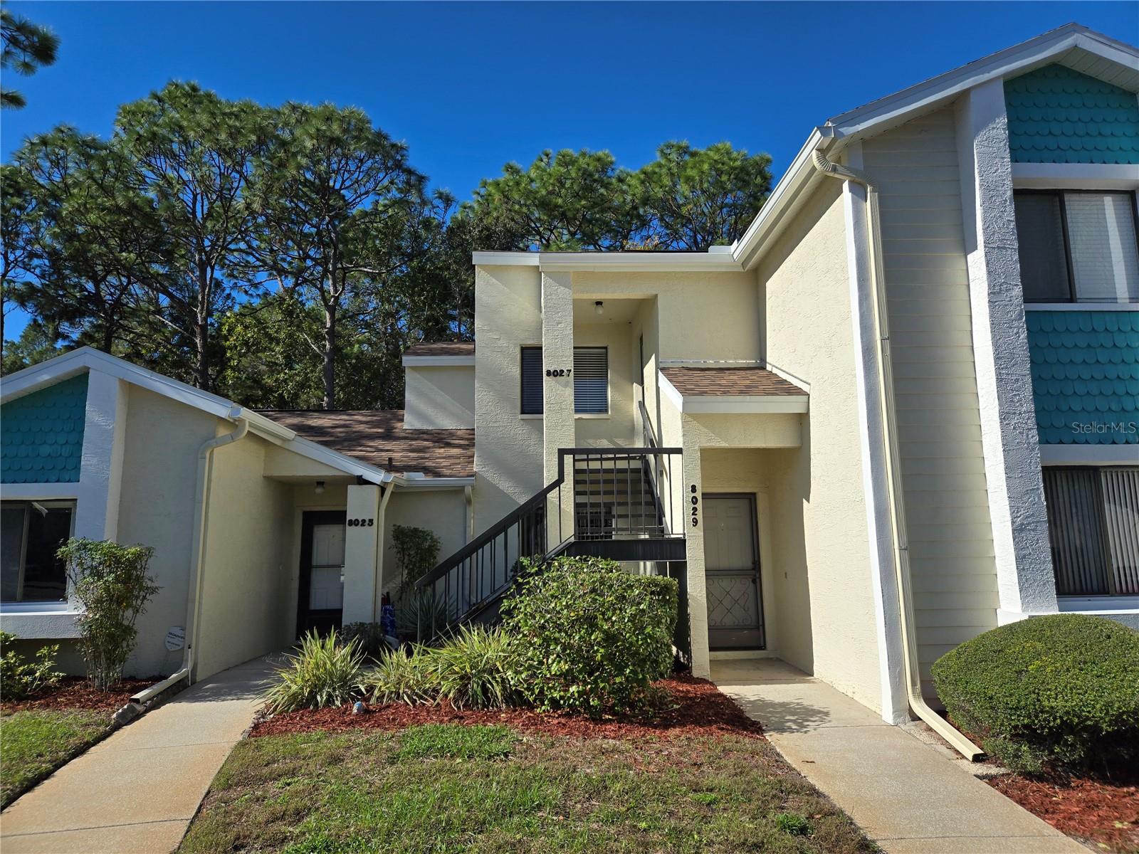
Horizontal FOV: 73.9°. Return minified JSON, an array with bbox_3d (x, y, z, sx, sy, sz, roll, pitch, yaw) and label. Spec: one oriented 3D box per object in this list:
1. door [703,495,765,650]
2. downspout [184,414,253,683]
[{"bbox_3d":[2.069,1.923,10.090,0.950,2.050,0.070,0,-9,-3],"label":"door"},{"bbox_3d":[-4.217,1.396,9.017,0.620,3.160,0.240,0,-9,-3],"label":"downspout"}]

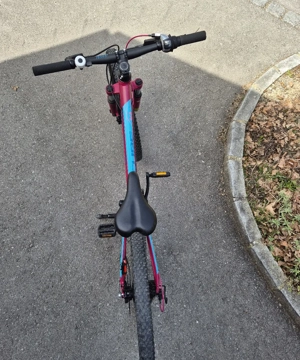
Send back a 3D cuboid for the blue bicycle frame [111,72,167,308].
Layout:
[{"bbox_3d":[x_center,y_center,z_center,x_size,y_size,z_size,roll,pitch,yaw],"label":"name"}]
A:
[{"bbox_3d":[-0.066,0.045,1.140,0.162,0.535,0.890,-4,69,-4],"label":"blue bicycle frame"}]

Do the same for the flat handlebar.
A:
[{"bbox_3d":[-0.094,-0.431,0.903,0.600,0.055,0.075,-14,71,-4],"label":"flat handlebar"}]

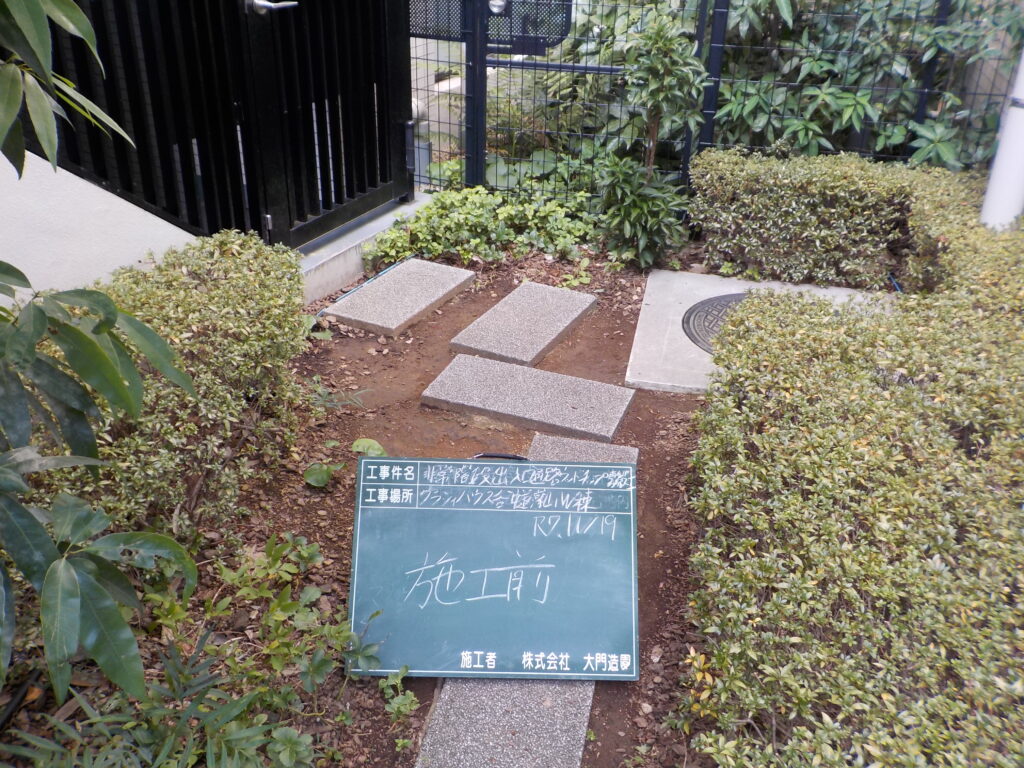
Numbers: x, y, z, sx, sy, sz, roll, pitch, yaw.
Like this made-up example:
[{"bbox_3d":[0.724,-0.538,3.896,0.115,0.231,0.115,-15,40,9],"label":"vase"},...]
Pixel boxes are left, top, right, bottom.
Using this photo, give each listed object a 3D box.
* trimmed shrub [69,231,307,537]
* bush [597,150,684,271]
[{"bbox_3d":[-0.926,-0.076,2.521,0.620,0.440,1.000,4,28,5],"label":"trimmed shrub"},{"bbox_3d":[0.574,-0.795,3.850,0.400,0.460,0.380,6,28,8],"label":"bush"}]

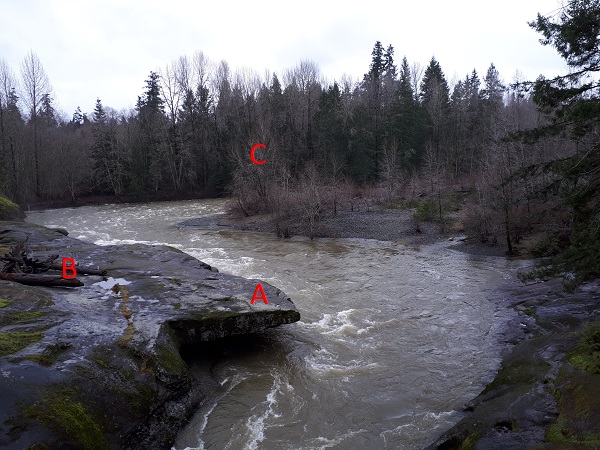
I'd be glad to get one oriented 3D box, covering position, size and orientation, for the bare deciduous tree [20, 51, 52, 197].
[{"bbox_3d":[-45.000,-17.300,80.000,5.500,24.700,5.500,-4,6,-29],"label":"bare deciduous tree"}]

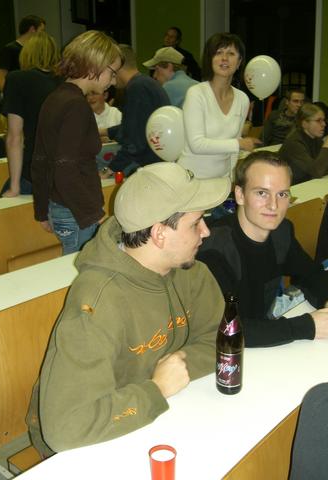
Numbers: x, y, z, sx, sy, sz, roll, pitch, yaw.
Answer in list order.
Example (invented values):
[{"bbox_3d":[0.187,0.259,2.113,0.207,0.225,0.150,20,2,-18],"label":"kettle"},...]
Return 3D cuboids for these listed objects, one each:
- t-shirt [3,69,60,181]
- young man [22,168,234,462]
[{"bbox_3d":[-0.715,-0.660,3.050,0.460,0.660,0.270,4,11,20],"label":"t-shirt"},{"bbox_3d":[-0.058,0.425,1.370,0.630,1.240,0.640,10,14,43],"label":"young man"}]

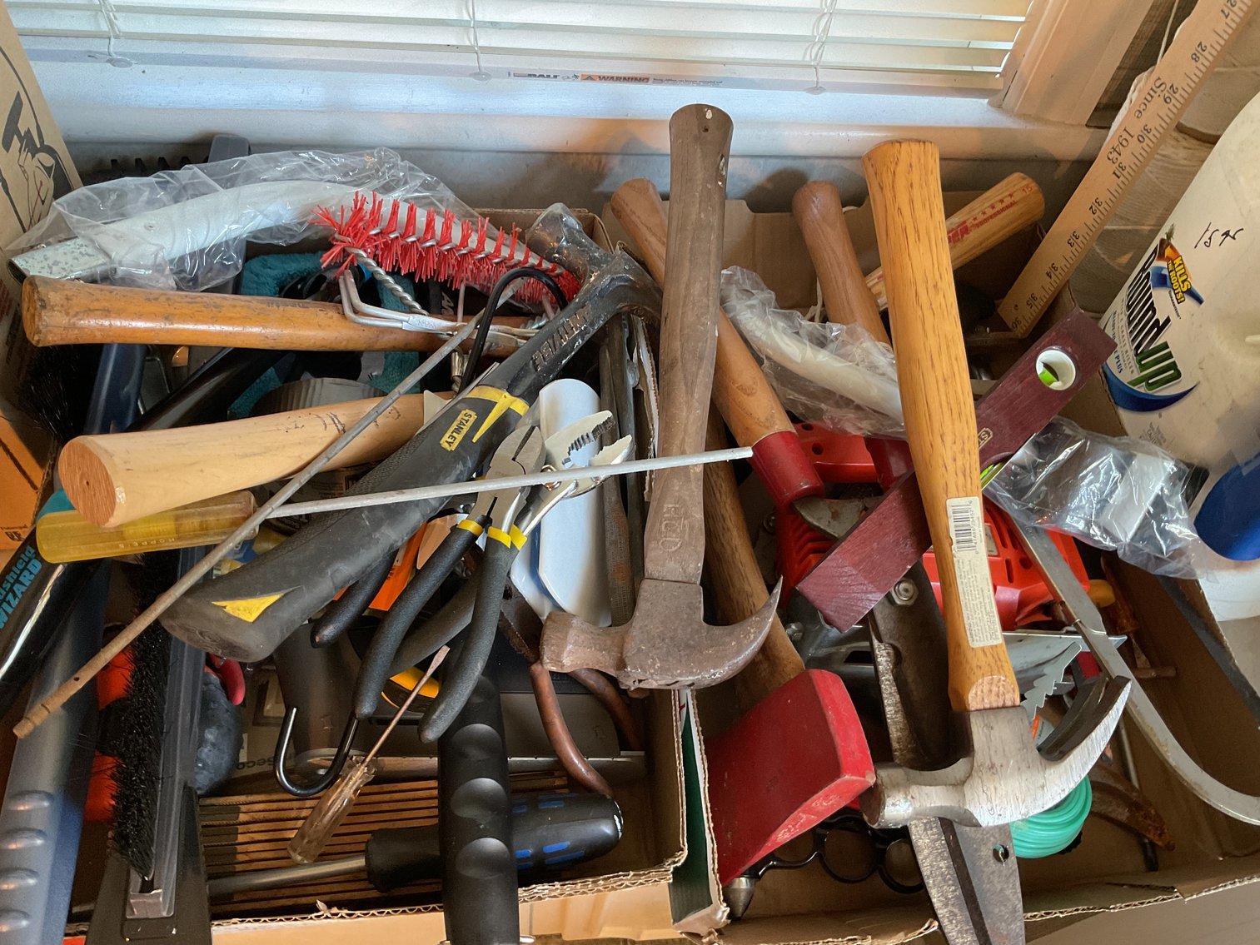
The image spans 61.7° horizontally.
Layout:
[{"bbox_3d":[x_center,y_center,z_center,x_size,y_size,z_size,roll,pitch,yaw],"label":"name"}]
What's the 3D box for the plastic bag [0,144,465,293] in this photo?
[{"bbox_3d":[-0.222,-0.147,0.613,0.270,0.055,0.070,-7,56,-12],"label":"plastic bag"}]

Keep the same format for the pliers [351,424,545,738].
[{"bbox_3d":[-0.087,0.053,0.562,0.057,0.016,0.183,19,67,6],"label":"pliers"}]

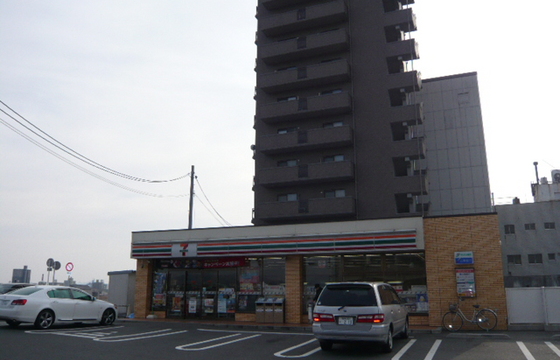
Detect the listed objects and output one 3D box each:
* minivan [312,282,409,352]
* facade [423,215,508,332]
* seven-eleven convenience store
[{"bbox_3d":[2.504,3.638,12.513,1.770,1.720,4.720,-6,-14,22],"label":"minivan"},{"bbox_3d":[6.474,3.171,15.899,2.450,3.900,0.500,-5,-14,22],"label":"facade"},{"bbox_3d":[0.783,4.716,22.475,13.300,4.000,9.000,-5,-14,22],"label":"seven-eleven convenience store"}]

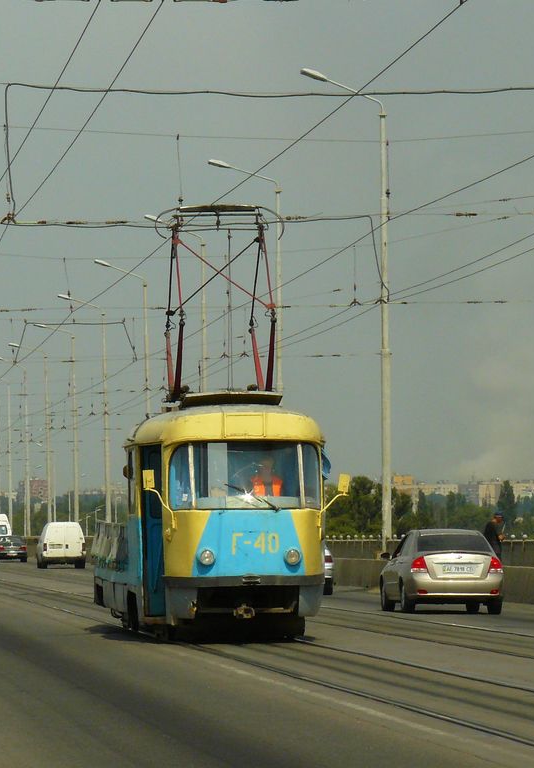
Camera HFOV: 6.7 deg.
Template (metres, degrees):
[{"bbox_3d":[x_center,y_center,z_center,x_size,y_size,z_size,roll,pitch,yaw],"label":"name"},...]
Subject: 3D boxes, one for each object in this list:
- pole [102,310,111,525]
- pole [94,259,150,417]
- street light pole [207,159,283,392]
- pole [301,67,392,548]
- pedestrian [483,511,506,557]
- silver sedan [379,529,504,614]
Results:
[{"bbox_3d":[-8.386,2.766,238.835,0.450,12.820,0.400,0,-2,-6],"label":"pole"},{"bbox_3d":[-6.636,1.246,210.299,2.720,13.960,0.320,0,-2,-6],"label":"pole"},{"bbox_3d":[-0.707,-0.624,153.437,2.580,13.900,0.320,0,-2,-6],"label":"street light pole"},{"bbox_3d":[2.194,-1.655,125.003,2.480,14.060,0.320,0,-2,-6],"label":"pole"},{"bbox_3d":[5.205,3.810,104.008,0.550,1.740,0.500,1,-2,-20],"label":"pedestrian"},{"bbox_3d":[3.043,3.303,80.267,1.735,1.470,4.480,0,-2,-6],"label":"silver sedan"}]

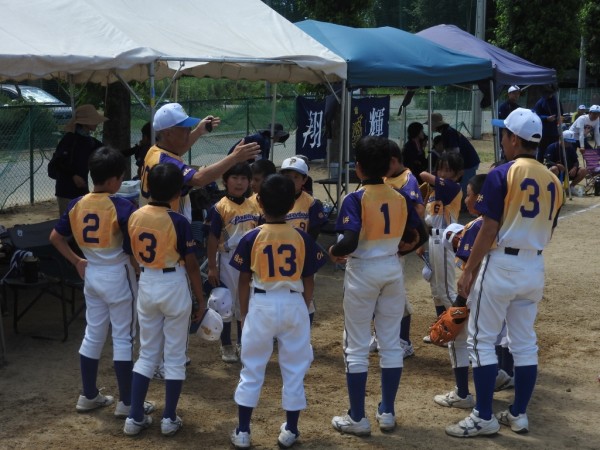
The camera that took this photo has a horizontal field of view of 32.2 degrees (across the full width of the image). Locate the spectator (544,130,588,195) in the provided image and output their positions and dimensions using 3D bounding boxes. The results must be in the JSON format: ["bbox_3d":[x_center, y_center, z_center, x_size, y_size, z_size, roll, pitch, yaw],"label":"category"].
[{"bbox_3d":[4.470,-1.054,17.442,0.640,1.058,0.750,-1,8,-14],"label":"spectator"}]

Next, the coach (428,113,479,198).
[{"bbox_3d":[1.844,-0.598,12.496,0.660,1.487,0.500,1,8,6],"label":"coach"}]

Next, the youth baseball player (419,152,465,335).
[{"bbox_3d":[1.014,0.168,7.449,0.340,1.368,0.380,-3,9,-22],"label":"youth baseball player"}]

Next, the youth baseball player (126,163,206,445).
[{"bbox_3d":[-0.712,0.387,5.467,0.370,1.433,0.290,4,9,25],"label":"youth baseball player"}]

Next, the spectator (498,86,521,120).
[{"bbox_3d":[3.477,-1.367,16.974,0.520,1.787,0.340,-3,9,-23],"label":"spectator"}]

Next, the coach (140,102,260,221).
[{"bbox_3d":[-0.643,0.091,6.522,0.640,1.708,0.500,-5,10,-30],"label":"coach"}]

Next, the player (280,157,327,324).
[{"bbox_3d":[-0.010,0.208,6.998,0.420,1.339,0.260,2,9,11],"label":"player"}]

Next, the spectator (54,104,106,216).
[{"bbox_3d":[-2.059,-0.329,9.757,0.450,1.593,0.500,-1,8,-5],"label":"spectator"}]

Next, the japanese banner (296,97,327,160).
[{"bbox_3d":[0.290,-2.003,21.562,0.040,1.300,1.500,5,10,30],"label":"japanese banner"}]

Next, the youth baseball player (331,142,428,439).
[{"bbox_3d":[0.416,0.323,5.552,0.480,1.582,0.360,-3,9,-21],"label":"youth baseball player"}]

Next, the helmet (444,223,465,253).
[{"bbox_3d":[0.891,0.072,5.997,0.150,0.180,0.250,29,10,15],"label":"helmet"}]

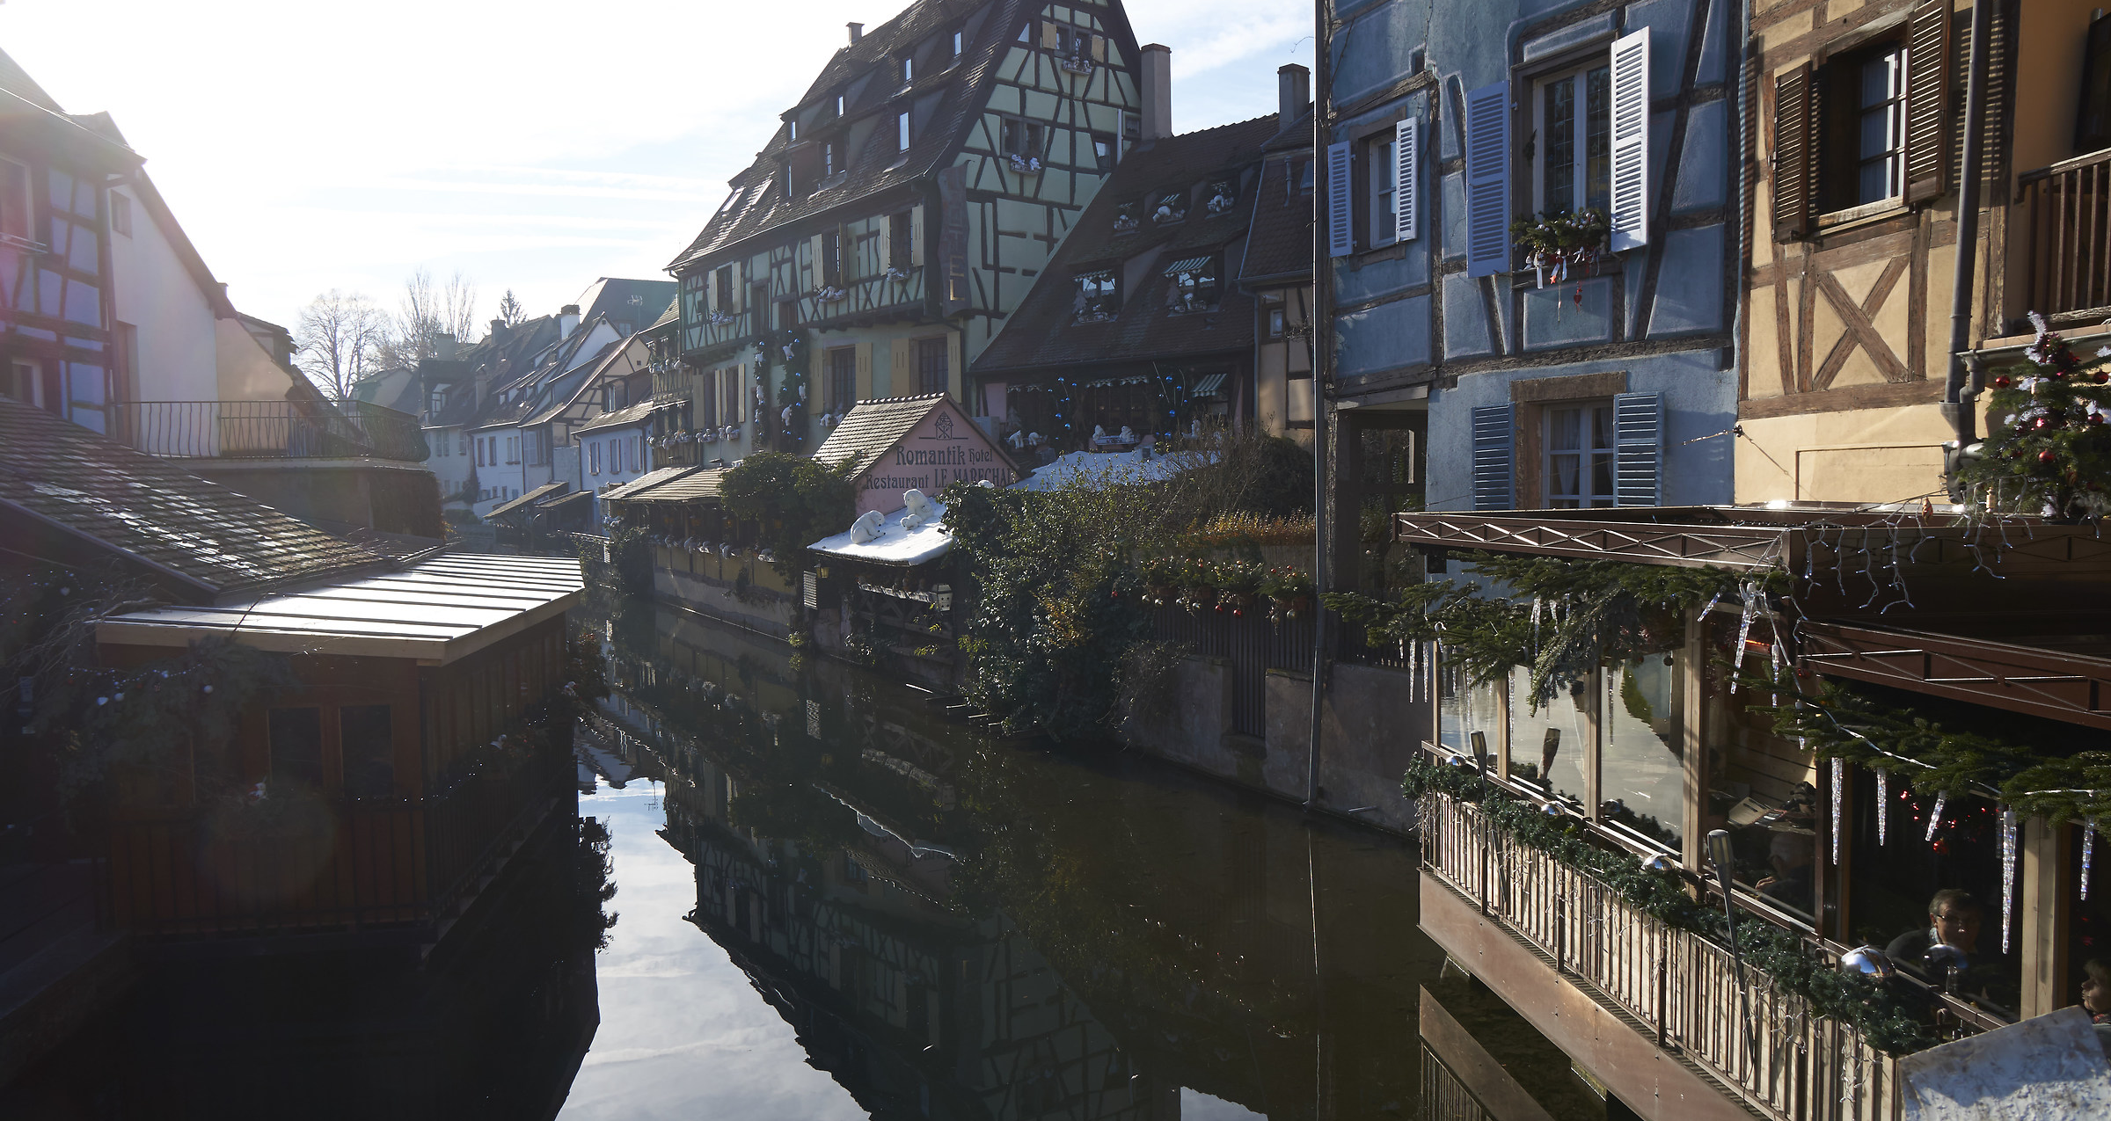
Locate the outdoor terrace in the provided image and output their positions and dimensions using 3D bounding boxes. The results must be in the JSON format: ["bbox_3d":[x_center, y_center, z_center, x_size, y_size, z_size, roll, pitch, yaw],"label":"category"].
[{"bbox_3d":[-15.191,-2.421,27.369,4.400,1.030,6.300,-2,3,-13],"label":"outdoor terrace"}]

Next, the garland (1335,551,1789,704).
[{"bbox_3d":[2.896,0.406,9.185,0.612,0.889,5.302,-1,3,-6],"label":"garland"}]

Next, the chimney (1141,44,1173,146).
[{"bbox_3d":[2.818,-12.982,39.490,0.600,2.656,0.600,-4,4,-39],"label":"chimney"}]

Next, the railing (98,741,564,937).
[{"bbox_3d":[-6.420,2.231,13.426,2.410,0.928,5.712,-1,3,-8],"label":"railing"}]

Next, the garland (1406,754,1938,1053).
[{"bbox_3d":[3.283,1.847,8.926,0.316,0.387,5.886,-1,3,-6],"label":"garland"}]

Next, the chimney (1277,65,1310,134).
[{"bbox_3d":[5.919,-11.437,35.076,0.553,1.618,0.553,-4,4,-39],"label":"chimney"}]

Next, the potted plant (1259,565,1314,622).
[{"bbox_3d":[2.862,0.416,17.309,0.494,0.652,0.592,-2,4,-23],"label":"potted plant"}]

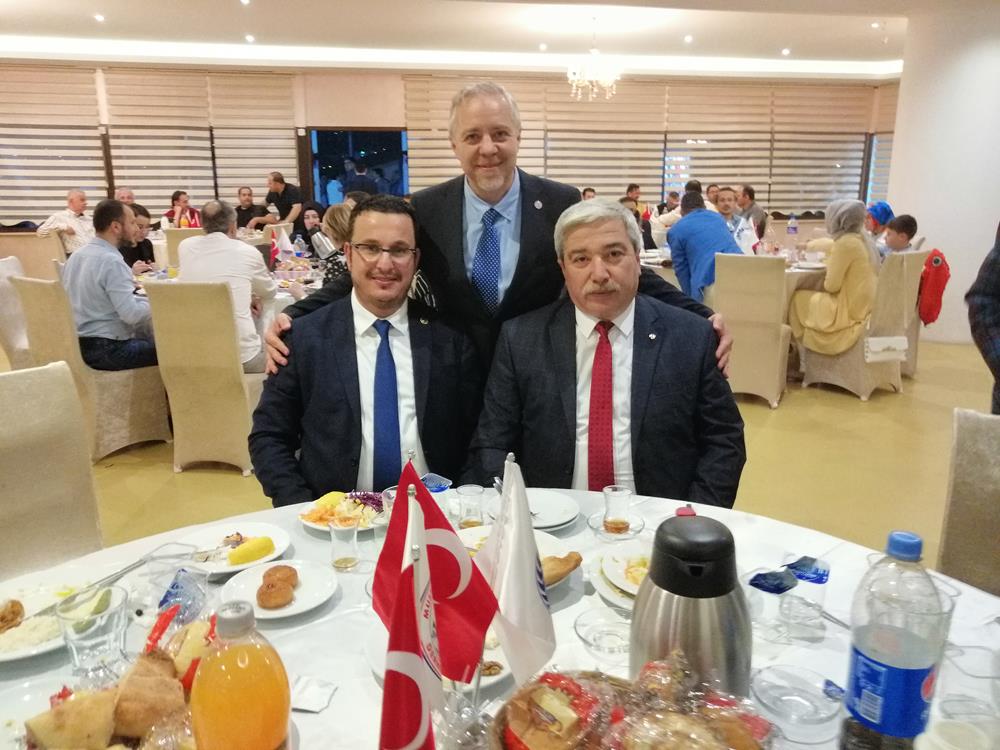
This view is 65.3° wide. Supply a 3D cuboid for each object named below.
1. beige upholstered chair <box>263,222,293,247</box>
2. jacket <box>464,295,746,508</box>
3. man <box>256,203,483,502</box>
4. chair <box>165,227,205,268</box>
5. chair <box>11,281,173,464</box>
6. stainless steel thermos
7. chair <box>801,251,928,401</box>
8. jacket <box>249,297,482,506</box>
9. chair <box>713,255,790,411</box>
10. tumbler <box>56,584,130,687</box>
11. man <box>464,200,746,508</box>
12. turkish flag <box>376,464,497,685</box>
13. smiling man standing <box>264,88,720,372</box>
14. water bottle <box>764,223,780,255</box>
[{"bbox_3d":[-2.533,-1.171,8.666,0.440,0.940,0.550,-12,18,-41],"label":"beige upholstered chair"},{"bbox_3d":[0.235,0.130,1.783,0.620,0.630,0.420,2,13,7],"label":"jacket"},{"bbox_3d":[-0.249,0.314,1.660,0.560,1.340,0.760,-4,14,-15],"label":"man"},{"bbox_3d":[-3.202,-1.040,8.132,0.440,0.940,0.550,-2,14,-6],"label":"chair"},{"bbox_3d":[-2.230,-0.086,4.277,0.450,0.970,0.570,10,16,37],"label":"chair"},{"bbox_3d":[0.223,0.278,0.932,0.142,0.240,0.175,2,14,8],"label":"stainless steel thermos"},{"bbox_3d":[2.600,-0.368,5.525,0.450,0.980,0.580,-9,15,-34],"label":"chair"},{"bbox_3d":[-0.300,0.128,1.792,0.540,0.620,0.400,-2,13,-9],"label":"jacket"},{"bbox_3d":[1.669,-0.317,5.102,0.440,0.940,0.550,8,16,30],"label":"chair"},{"bbox_3d":[-0.504,0.336,1.000,0.082,0.098,0.082,0,14,0],"label":"tumbler"},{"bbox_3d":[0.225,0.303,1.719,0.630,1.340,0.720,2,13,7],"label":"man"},{"bbox_3d":[-0.066,0.201,0.835,0.132,0.225,0.090,-1,13,-6],"label":"turkish flag"},{"bbox_3d":[0.000,0.089,2.030,1.040,1.630,0.580,0,13,0],"label":"smiling man standing"},{"bbox_3d":[2.308,-1.143,6.639,0.088,0.310,0.088,0,14,0],"label":"water bottle"}]

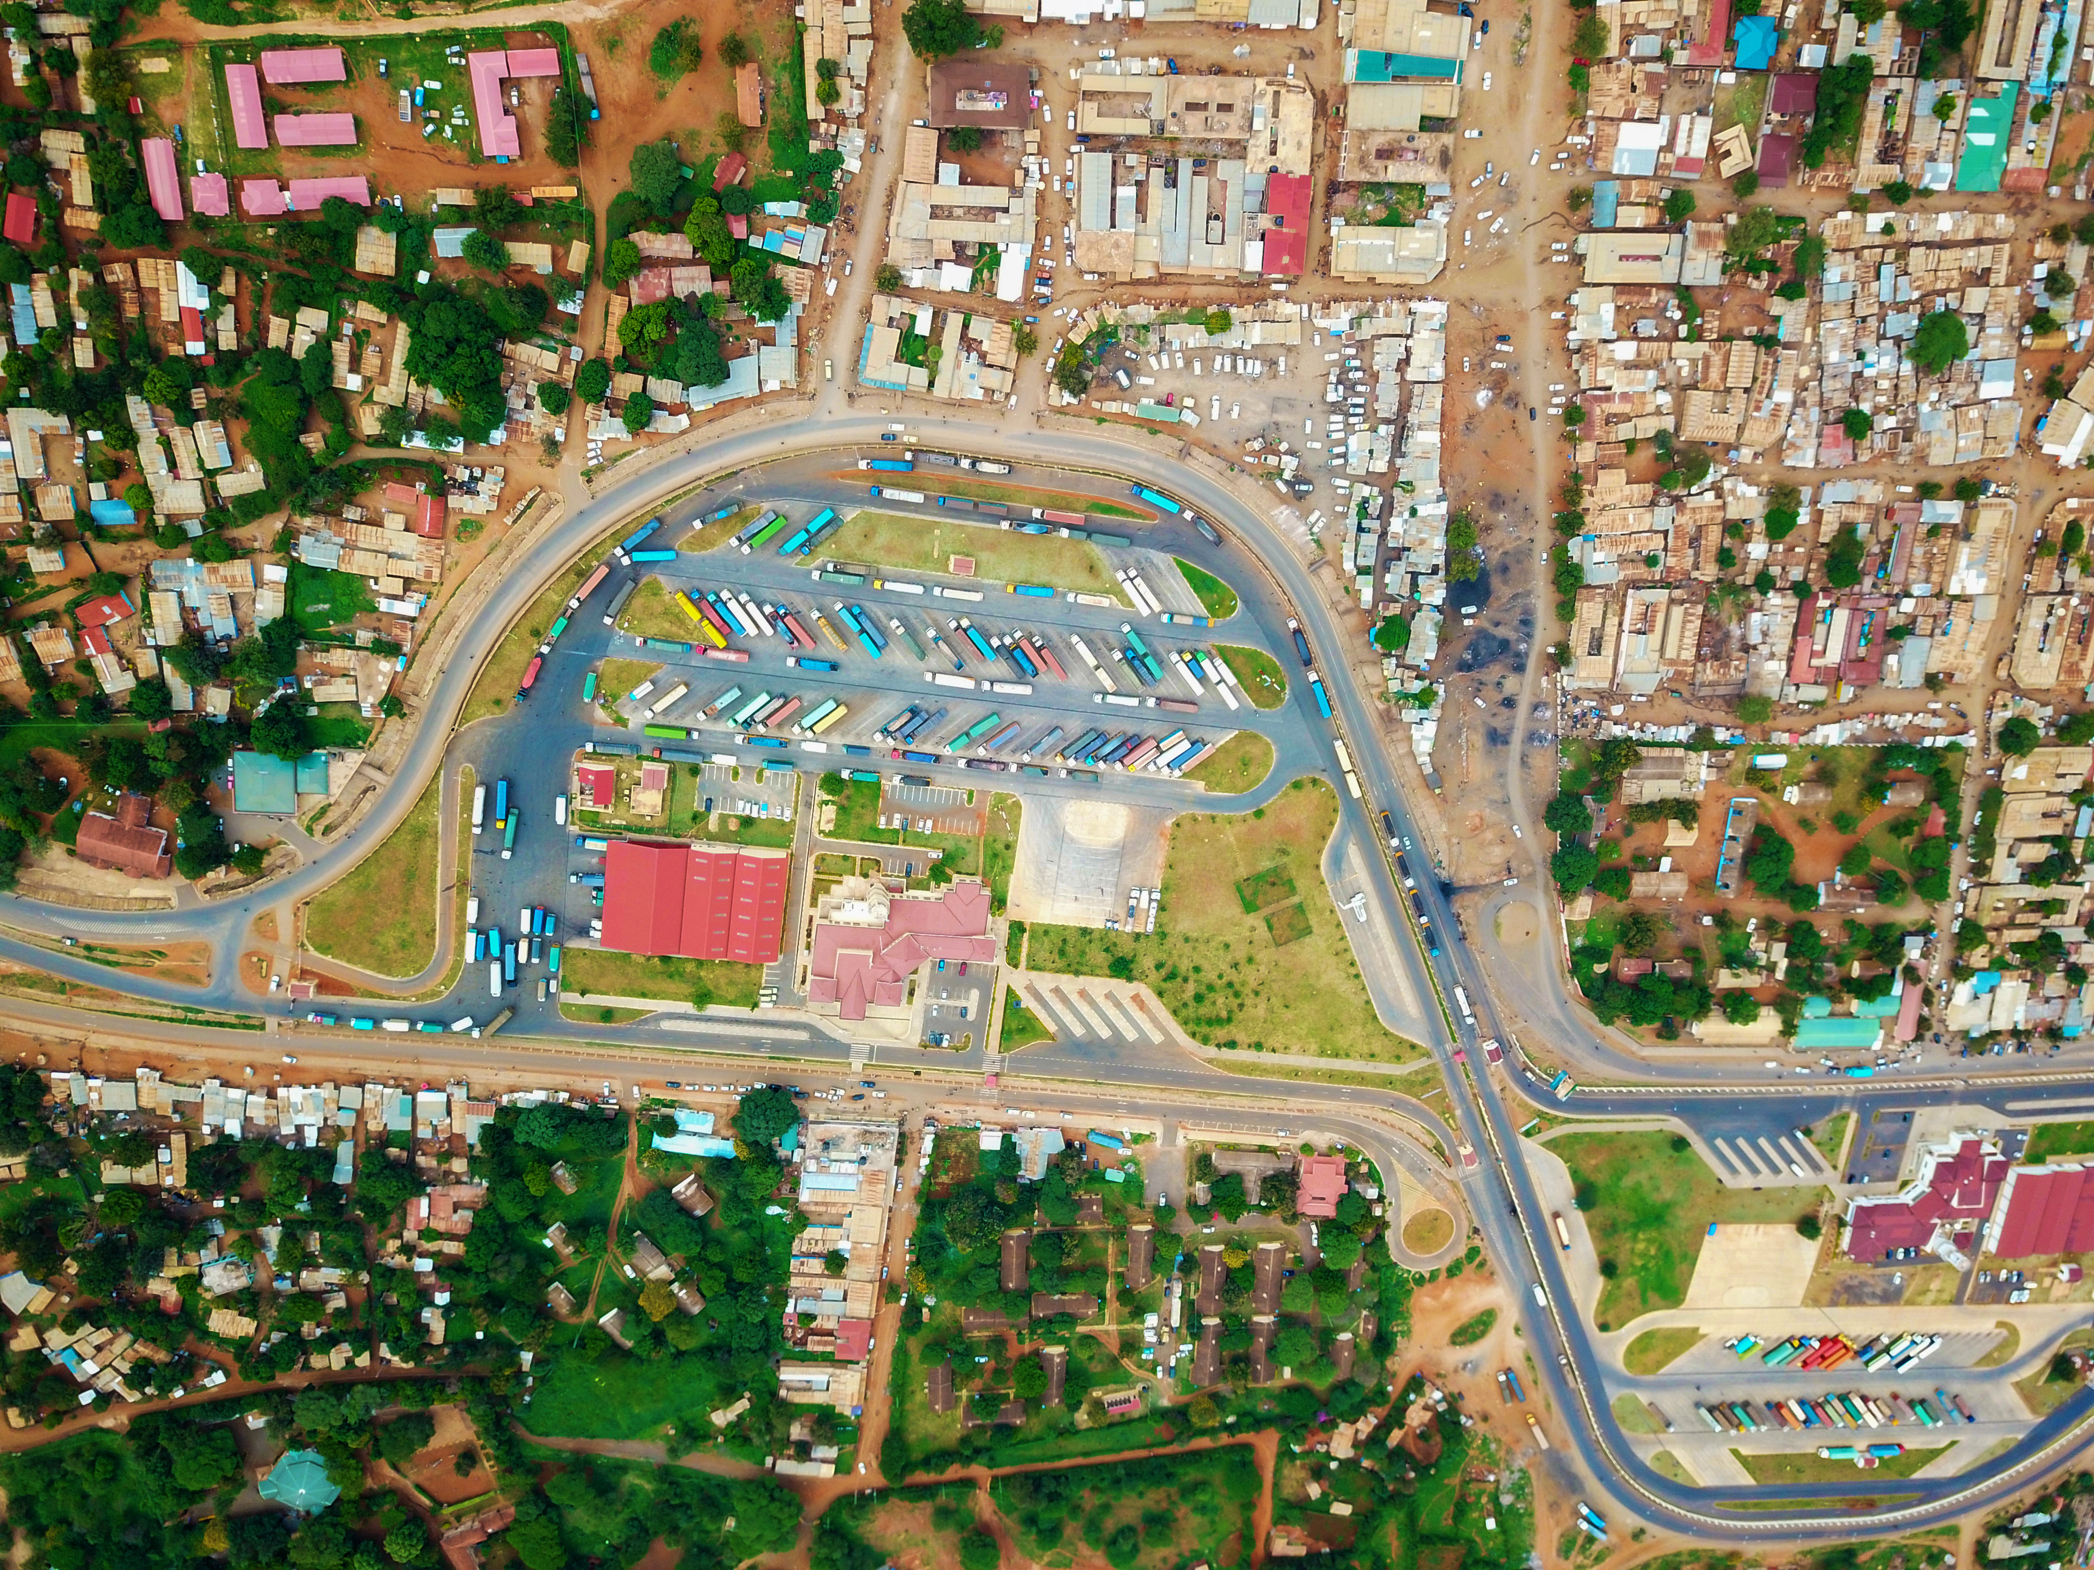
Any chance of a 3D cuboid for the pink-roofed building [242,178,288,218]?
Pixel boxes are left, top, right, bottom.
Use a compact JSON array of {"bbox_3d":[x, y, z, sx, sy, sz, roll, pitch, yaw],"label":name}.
[{"bbox_3d":[-218.649,-164.238,439.877,10.134,5.000,8.887,-4,108,-5],"label":"pink-roofed building"}]

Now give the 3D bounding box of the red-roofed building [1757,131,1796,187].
[{"bbox_3d":[223.310,-191.380,482.660,9.740,5.500,14.600,-2,109,-6],"label":"red-roofed building"}]

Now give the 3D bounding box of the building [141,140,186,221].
[{"bbox_3d":[-243.380,-166.750,433.730,7.350,4.800,20.490,-2,109,-6],"label":"building"}]

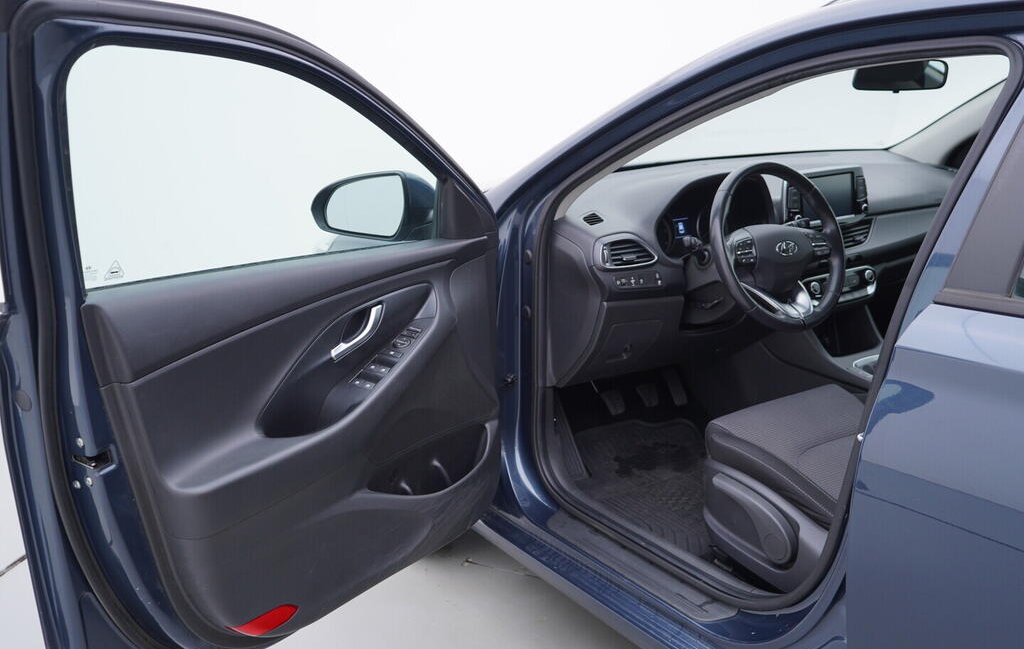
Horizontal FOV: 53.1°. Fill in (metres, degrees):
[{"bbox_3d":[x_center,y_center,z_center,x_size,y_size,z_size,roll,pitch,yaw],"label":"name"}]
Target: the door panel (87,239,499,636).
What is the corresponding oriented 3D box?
[{"bbox_3d":[-0.326,0.211,1.996,0.140,0.670,1.000,9,16,36],"label":"door panel"}]

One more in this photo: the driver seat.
[{"bbox_3d":[0.816,0.055,1.843,0.530,1.000,0.850,-7,14,-29],"label":"driver seat"}]

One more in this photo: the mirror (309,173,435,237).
[{"bbox_3d":[-0.307,-0.268,2.256,0.238,0.158,0.145,5,13,20],"label":"mirror"}]

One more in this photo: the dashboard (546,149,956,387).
[{"bbox_3d":[0.690,-0.204,2.758,1.420,0.500,0.560,-7,14,-29],"label":"dashboard"}]

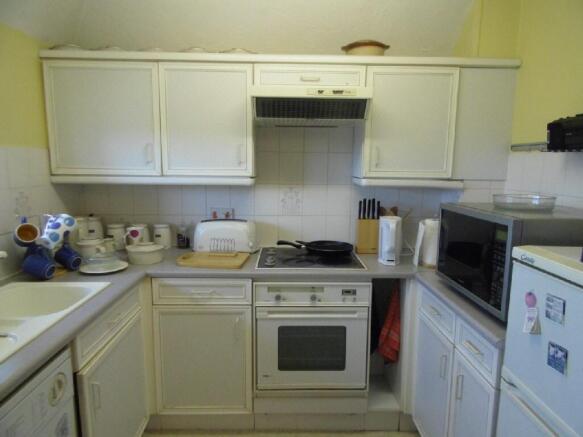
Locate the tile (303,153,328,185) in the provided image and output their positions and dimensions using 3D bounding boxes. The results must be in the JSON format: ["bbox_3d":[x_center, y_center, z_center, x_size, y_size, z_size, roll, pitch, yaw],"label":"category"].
[{"bbox_3d":[0.156,-0.314,2.354,0.152,0.200,0.010,0,8,-1],"label":"tile"}]

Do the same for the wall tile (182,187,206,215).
[{"bbox_3d":[-0.614,-0.121,2.332,0.151,0.199,0.010,0,9,-1],"label":"wall tile"}]

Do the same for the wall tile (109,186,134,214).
[{"bbox_3d":[-1.078,-0.123,2.356,0.152,0.200,0.010,0,8,-1],"label":"wall tile"}]

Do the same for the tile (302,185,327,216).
[{"bbox_3d":[0.150,-0.115,2.361,0.153,0.200,0.010,0,8,-1],"label":"tile"}]

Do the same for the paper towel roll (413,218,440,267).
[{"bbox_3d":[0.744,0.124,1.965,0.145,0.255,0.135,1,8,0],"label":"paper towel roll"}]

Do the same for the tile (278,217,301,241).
[{"bbox_3d":[-0.006,0.080,2.374,0.151,0.199,0.010,0,9,-1],"label":"tile"}]

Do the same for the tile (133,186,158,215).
[{"bbox_3d":[-0.924,-0.122,2.359,0.152,0.200,0.010,0,8,-1],"label":"tile"}]

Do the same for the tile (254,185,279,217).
[{"bbox_3d":[-0.156,-0.114,2.348,0.151,0.200,0.010,1,6,0],"label":"tile"}]

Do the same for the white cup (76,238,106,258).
[{"bbox_3d":[-1.123,0.181,2.083,0.143,0.087,0.118,9,12,43],"label":"white cup"}]

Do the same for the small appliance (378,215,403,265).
[{"bbox_3d":[0.541,0.122,2.025,0.117,0.246,0.130,1,6,7],"label":"small appliance"}]

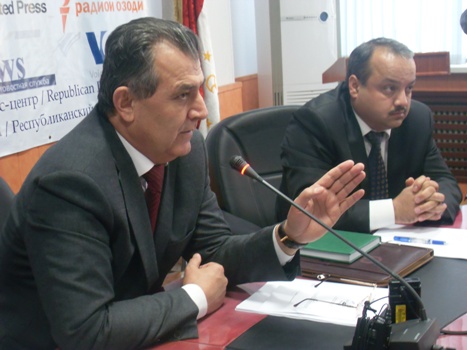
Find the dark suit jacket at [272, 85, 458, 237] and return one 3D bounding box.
[{"bbox_3d":[0.352,0.037,2.312,0.560,0.570,0.500,-11,14,-36],"label":"dark suit jacket"}]

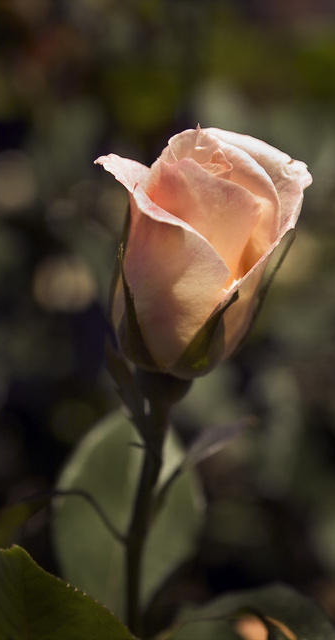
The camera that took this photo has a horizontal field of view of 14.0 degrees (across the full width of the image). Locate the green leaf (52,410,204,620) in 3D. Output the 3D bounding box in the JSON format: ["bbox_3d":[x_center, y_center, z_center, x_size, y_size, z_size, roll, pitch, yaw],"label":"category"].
[{"bbox_3d":[-0.010,0.052,0.360,0.040,0.056,0.012,2,-12,0],"label":"green leaf"}]

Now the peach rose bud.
[{"bbox_3d":[0.008,-0.016,0.320,0.049,0.053,0.047,8,21,-3],"label":"peach rose bud"}]

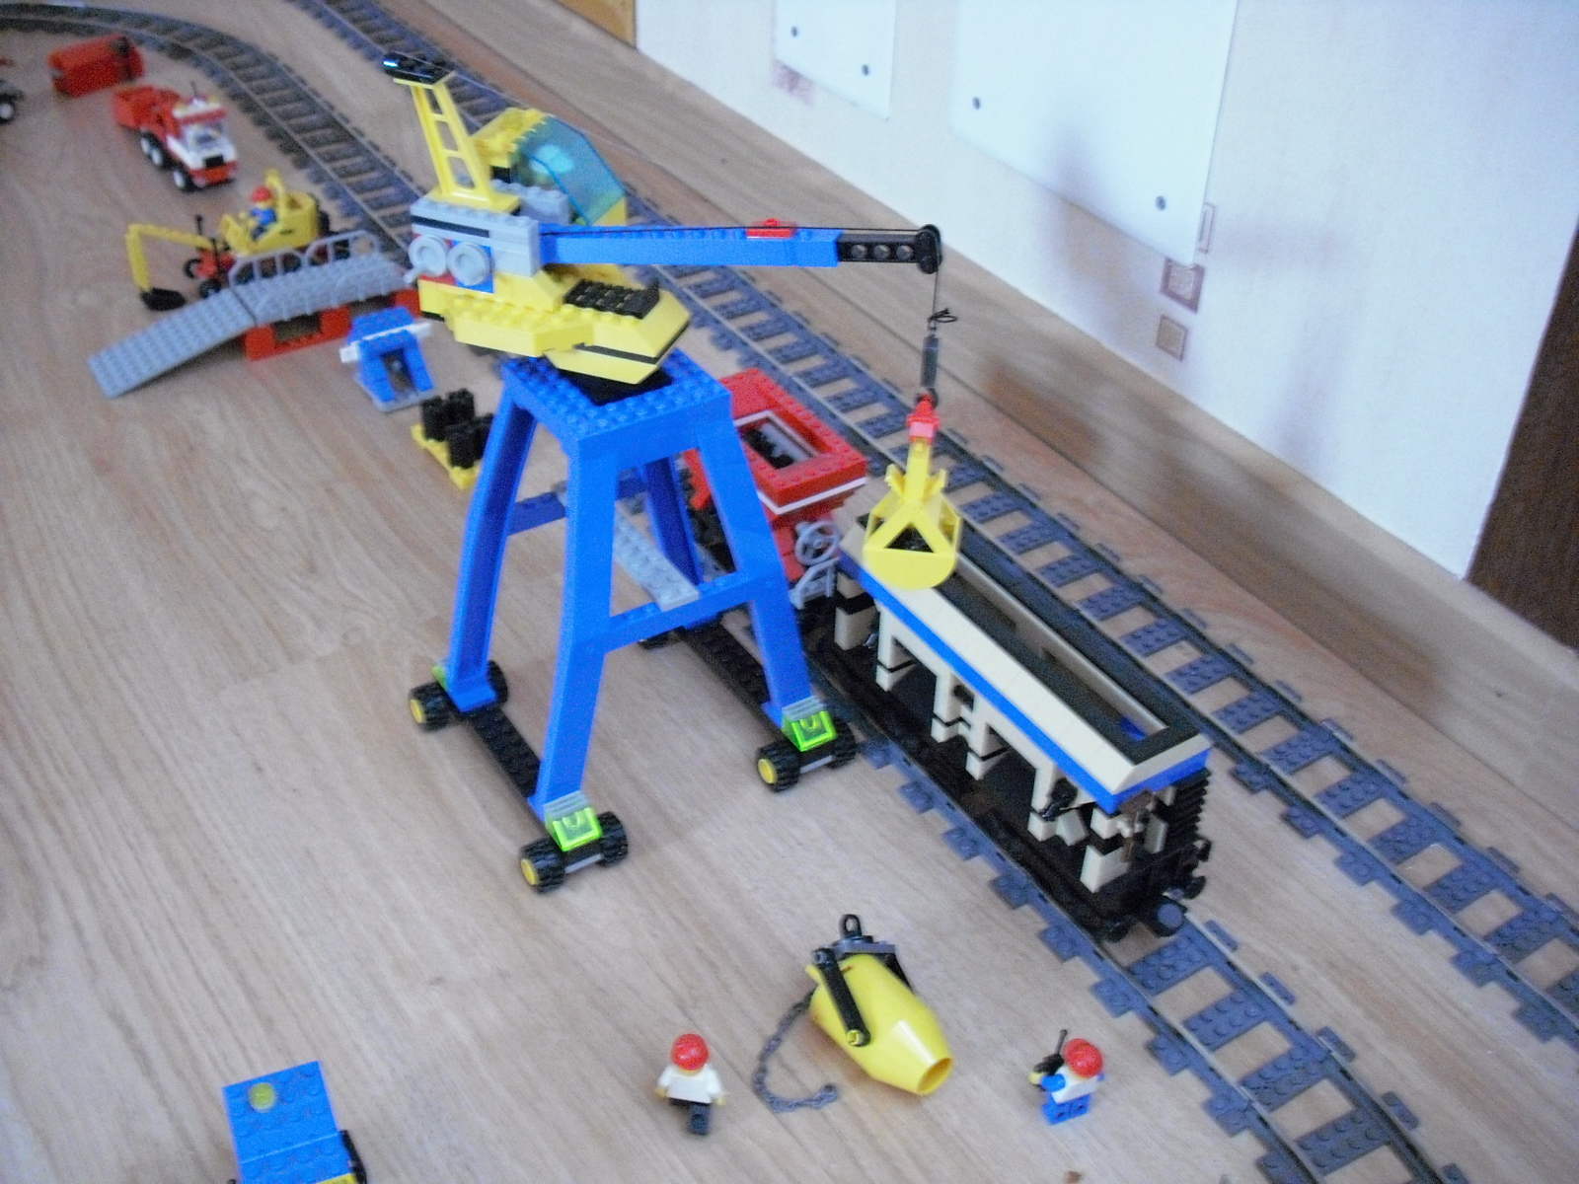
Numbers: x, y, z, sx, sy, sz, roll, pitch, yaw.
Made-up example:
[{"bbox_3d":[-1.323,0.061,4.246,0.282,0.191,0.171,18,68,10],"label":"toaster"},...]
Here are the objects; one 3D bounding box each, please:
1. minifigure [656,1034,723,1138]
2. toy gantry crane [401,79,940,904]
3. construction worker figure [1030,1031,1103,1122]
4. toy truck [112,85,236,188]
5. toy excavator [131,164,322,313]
[{"bbox_3d":[-0.036,0.180,0.636,0.026,0.041,0.017,5,39,5],"label":"minifigure"},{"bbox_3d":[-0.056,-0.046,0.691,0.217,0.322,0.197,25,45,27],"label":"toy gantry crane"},{"bbox_3d":[0.102,0.177,0.641,0.025,0.042,0.018,-12,41,-15],"label":"construction worker figure"},{"bbox_3d":[-0.446,-0.341,1.261,0.042,0.057,0.117,-26,47,-29],"label":"toy truck"},{"bbox_3d":[-0.358,-0.235,1.124,0.141,0.068,0.042,-23,45,-27],"label":"toy excavator"}]

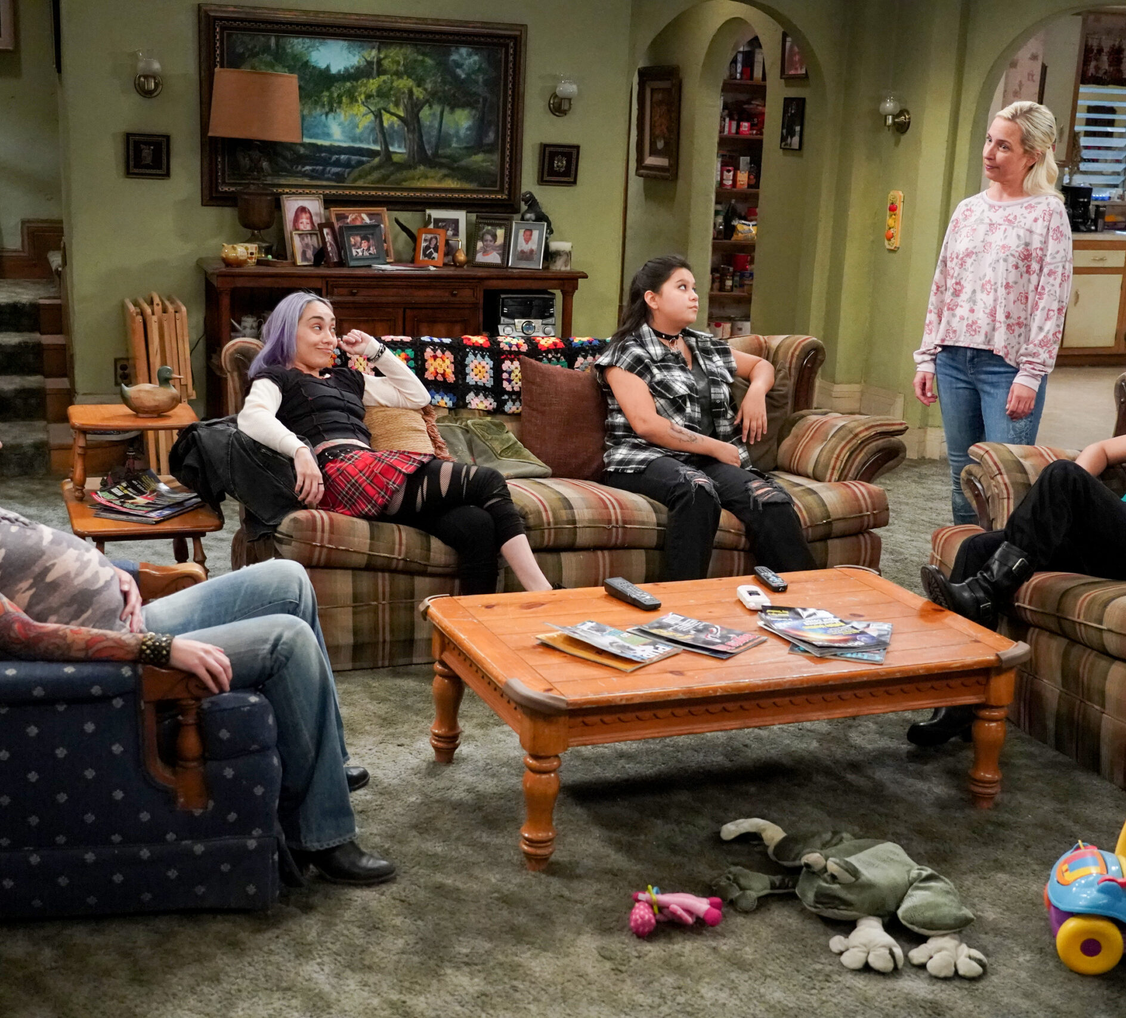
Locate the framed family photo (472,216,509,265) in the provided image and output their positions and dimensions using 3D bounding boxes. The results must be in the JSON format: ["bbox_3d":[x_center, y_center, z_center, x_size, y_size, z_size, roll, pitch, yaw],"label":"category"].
[{"bbox_3d":[-0.338,-1.241,7.122,0.148,0.225,0.028,5,1,13],"label":"framed family photo"}]

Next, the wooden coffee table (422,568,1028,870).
[{"bbox_3d":[0.362,0.463,3.631,1.244,0.396,0.742,-3,15,-21],"label":"wooden coffee table"}]

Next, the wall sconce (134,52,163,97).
[{"bbox_3d":[-1.874,-1.963,6.902,0.123,0.208,0.140,-3,14,-21],"label":"wall sconce"}]

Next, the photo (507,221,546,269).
[{"bbox_3d":[-0.164,-1.225,7.103,0.157,0.216,0.025,6,1,15],"label":"photo"}]

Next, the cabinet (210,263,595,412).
[{"bbox_3d":[-0.768,-0.671,7.044,1.662,0.882,0.530,-2,15,-18],"label":"cabinet"}]

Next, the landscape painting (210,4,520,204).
[{"bbox_3d":[-0.942,-1.893,7.326,1.572,0.893,0.060,-3,14,-21],"label":"landscape painting"}]

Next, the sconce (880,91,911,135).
[{"bbox_3d":[1.613,-1.908,7.401,0.150,0.185,0.115,-8,17,-36],"label":"sconce"}]

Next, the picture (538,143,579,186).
[{"bbox_3d":[-0.024,-1.744,7.745,0.210,0.200,0.025,-3,14,-21],"label":"picture"}]

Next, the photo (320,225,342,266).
[{"bbox_3d":[-1.046,-1.188,6.869,0.020,0.188,0.088,-6,9,26],"label":"photo"}]

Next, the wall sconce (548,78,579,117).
[{"bbox_3d":[-0.001,-1.939,7.204,0.115,0.180,0.155,-2,15,-18],"label":"wall sconce"}]

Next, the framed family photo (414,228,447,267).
[{"bbox_3d":[-0.608,-1.196,7.005,0.131,0.172,0.025,6,1,14],"label":"framed family photo"}]

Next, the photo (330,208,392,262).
[{"bbox_3d":[-0.949,-1.290,7.221,0.275,0.255,0.035,-5,-2,-28],"label":"photo"}]

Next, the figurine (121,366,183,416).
[{"bbox_3d":[-1.233,-0.360,4.569,0.183,0.158,0.090,0,14,-12],"label":"figurine"}]

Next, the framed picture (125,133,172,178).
[{"bbox_3d":[-1.909,-1.624,7.034,0.195,0.195,0.025,-3,14,-21],"label":"framed picture"}]

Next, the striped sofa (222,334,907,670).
[{"bbox_3d":[0.009,-0.104,4.822,2.230,0.820,0.950,-3,14,-21],"label":"striped sofa"}]

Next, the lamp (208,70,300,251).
[{"bbox_3d":[-1.383,-1.556,6.923,0.428,0.823,0.428,-3,14,-21],"label":"lamp"}]

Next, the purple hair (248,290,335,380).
[{"bbox_3d":[-0.810,-0.518,4.530,0.195,0.250,0.180,11,23,44],"label":"purple hair"}]

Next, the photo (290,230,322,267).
[{"bbox_3d":[-1.155,-1.186,6.938,0.130,0.163,0.030,-5,-1,-28],"label":"photo"}]

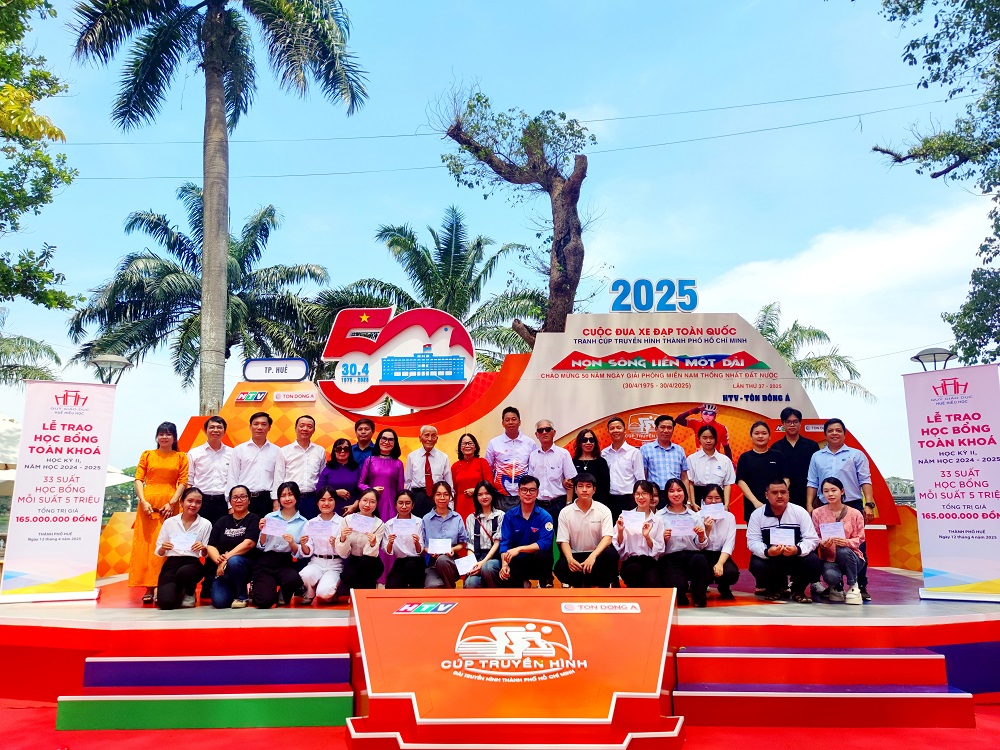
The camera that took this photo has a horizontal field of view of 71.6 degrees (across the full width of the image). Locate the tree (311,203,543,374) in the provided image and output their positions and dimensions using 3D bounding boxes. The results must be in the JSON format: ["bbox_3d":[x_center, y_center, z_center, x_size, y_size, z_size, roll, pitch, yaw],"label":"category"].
[{"bbox_3d":[-1.949,0.039,17.808,6.226,9.438,6.226,0,-11,0],"label":"tree"}]

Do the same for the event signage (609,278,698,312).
[{"bbox_3d":[2.362,-1.203,10.680,1.355,0.550,0.130,0,-11,0],"label":"event signage"}]

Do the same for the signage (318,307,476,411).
[{"bbox_3d":[-1.520,-0.239,10.368,2.342,1.577,0.180,0,-11,0],"label":"signage"}]

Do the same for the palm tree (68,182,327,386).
[{"bbox_3d":[-7.462,-0.219,16.839,6.364,9.581,6.364,0,-11,0],"label":"palm tree"}]

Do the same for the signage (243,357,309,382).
[{"bbox_3d":[-3.327,-0.062,10.365,0.980,0.378,0.140,0,-11,0],"label":"signage"}]

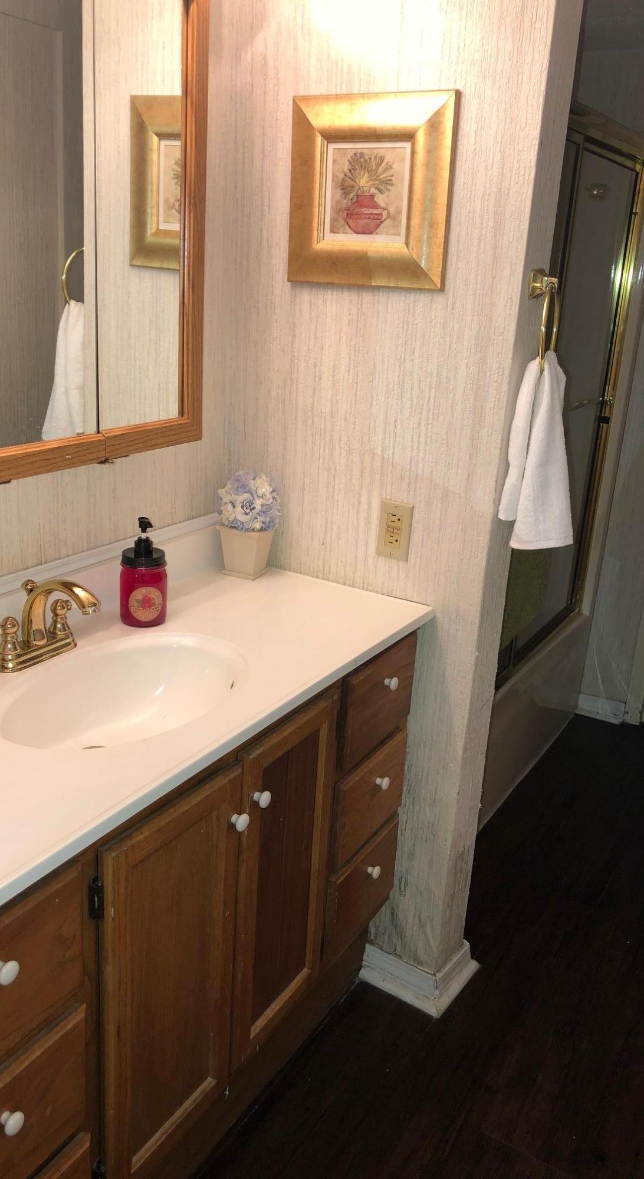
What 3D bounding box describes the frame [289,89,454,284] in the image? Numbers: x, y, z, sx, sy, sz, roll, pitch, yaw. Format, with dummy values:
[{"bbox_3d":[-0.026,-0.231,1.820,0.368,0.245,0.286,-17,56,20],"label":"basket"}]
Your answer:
[{"bbox_3d":[0.079,-0.708,1.701,0.319,0.317,0.022,14,22,28],"label":"frame"}]

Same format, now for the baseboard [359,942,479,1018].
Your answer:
[{"bbox_3d":[0.225,0.854,2.219,0.200,0.090,0.207,14,22,28],"label":"baseboard"}]

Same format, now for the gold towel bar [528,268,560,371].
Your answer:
[{"bbox_3d":[0.394,-0.476,1.693,0.056,0.177,0.138,14,22,28],"label":"gold towel bar"}]

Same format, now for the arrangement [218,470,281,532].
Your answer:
[{"bbox_3d":[-0.149,-0.179,1.946,0.125,0.127,0.125,3,20,-1],"label":"arrangement"}]

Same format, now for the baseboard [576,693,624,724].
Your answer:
[{"bbox_3d":[1.029,0.437,3.533,0.174,0.083,0.020,14,22,28],"label":"baseboard"}]

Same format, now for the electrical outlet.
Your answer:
[{"bbox_3d":[0.142,-0.114,1.857,0.070,0.115,0.009,14,22,28],"label":"electrical outlet"}]

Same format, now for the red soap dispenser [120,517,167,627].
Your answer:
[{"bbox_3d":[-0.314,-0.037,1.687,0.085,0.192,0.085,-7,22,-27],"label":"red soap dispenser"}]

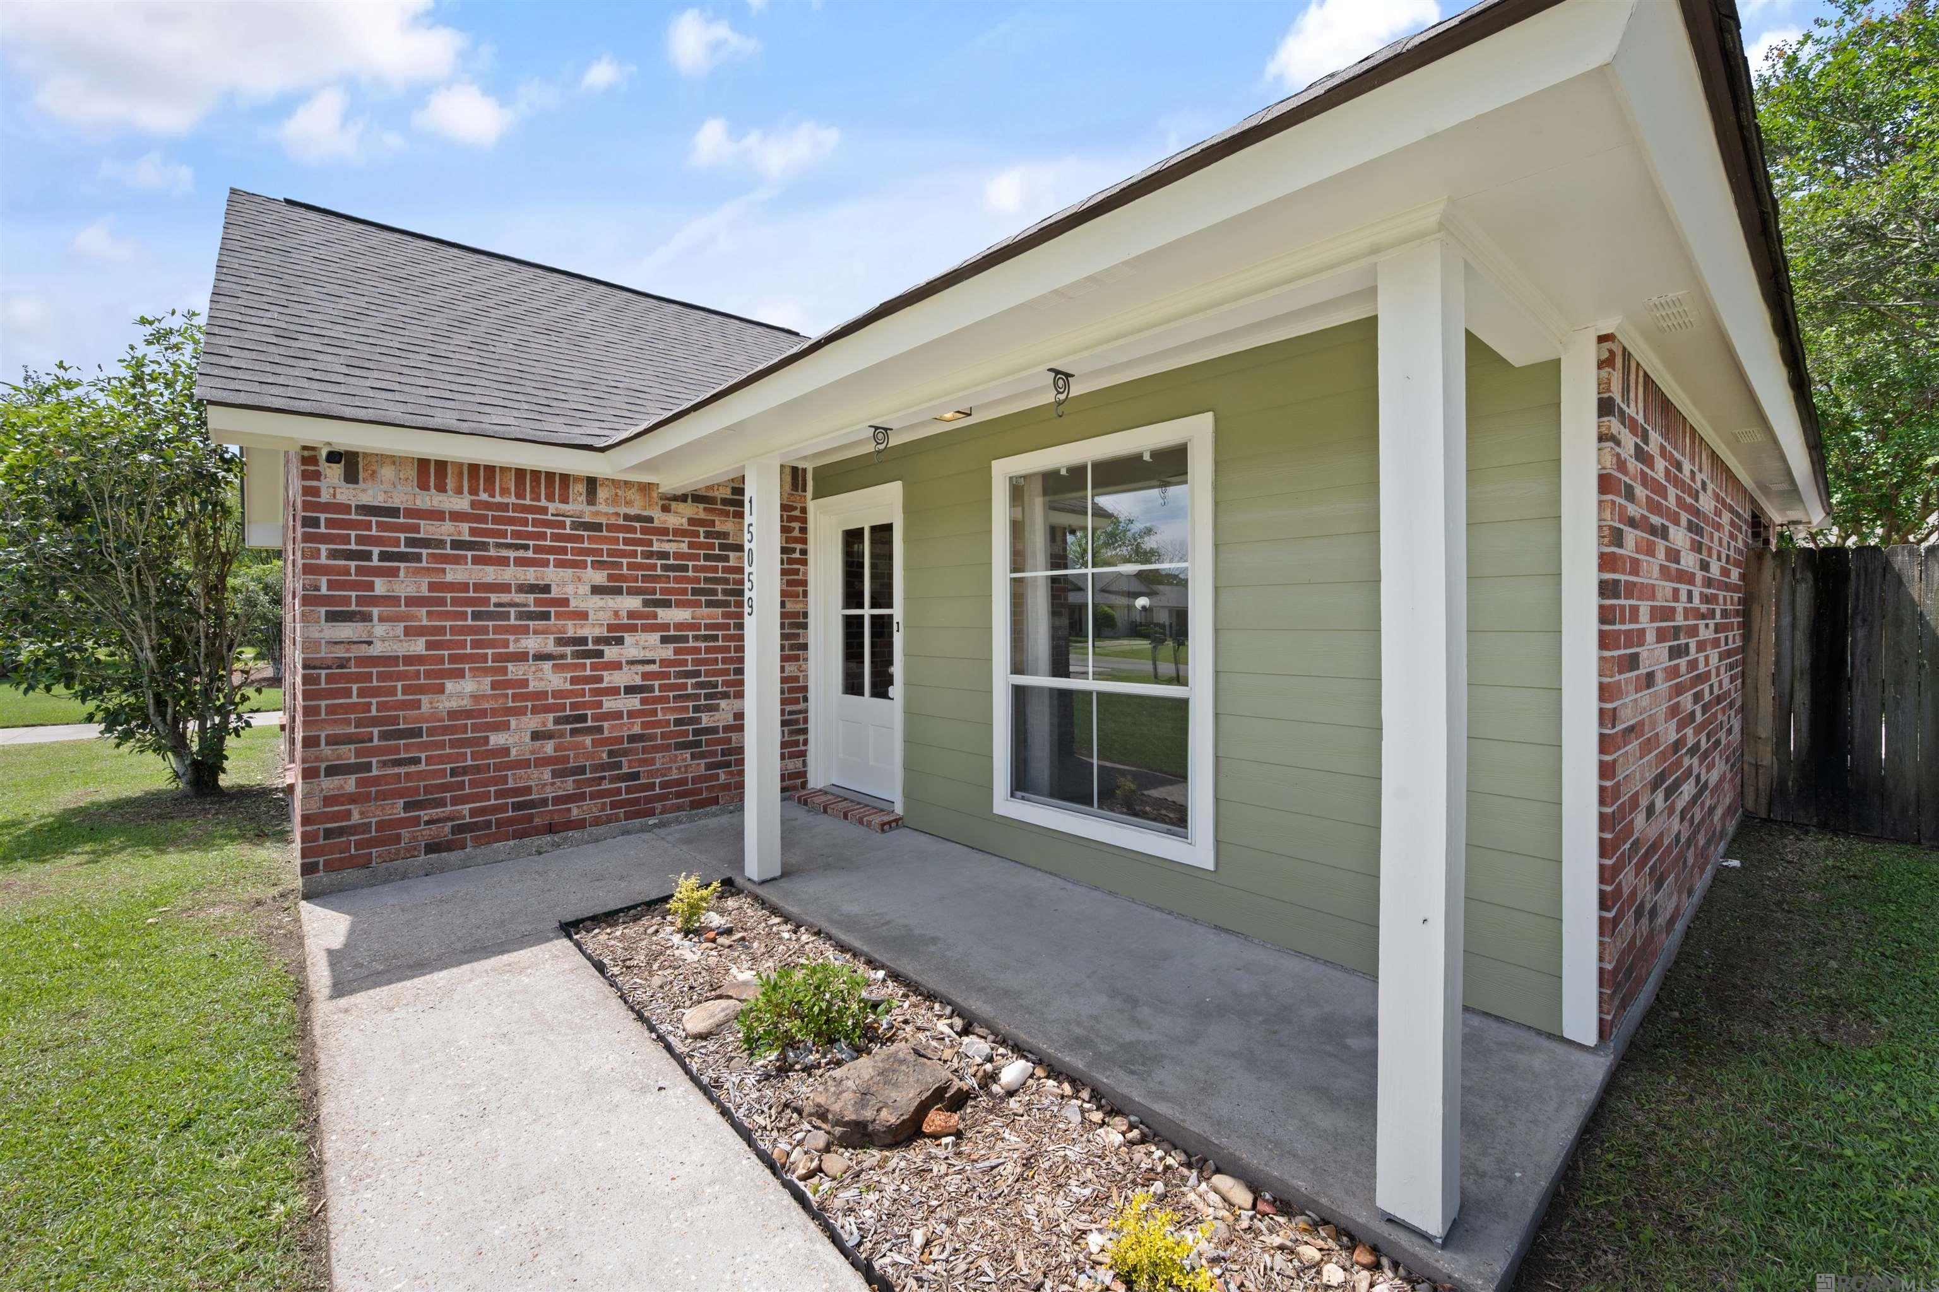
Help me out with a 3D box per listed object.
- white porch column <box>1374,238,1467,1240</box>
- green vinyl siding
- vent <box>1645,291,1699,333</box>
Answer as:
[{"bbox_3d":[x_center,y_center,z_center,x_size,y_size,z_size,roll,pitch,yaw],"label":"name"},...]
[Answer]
[{"bbox_3d":[1.016,0.207,1.700,0.145,2.140,0.130,-1,2,-42],"label":"white porch column"},{"bbox_3d":[0.355,-0.040,3.960,0.050,2.430,4.390,-1,2,-43],"label":"green vinyl siding"},{"bbox_3d":[2.079,-0.986,2.225,0.320,0.015,0.105,-1,2,-42],"label":"vent"}]

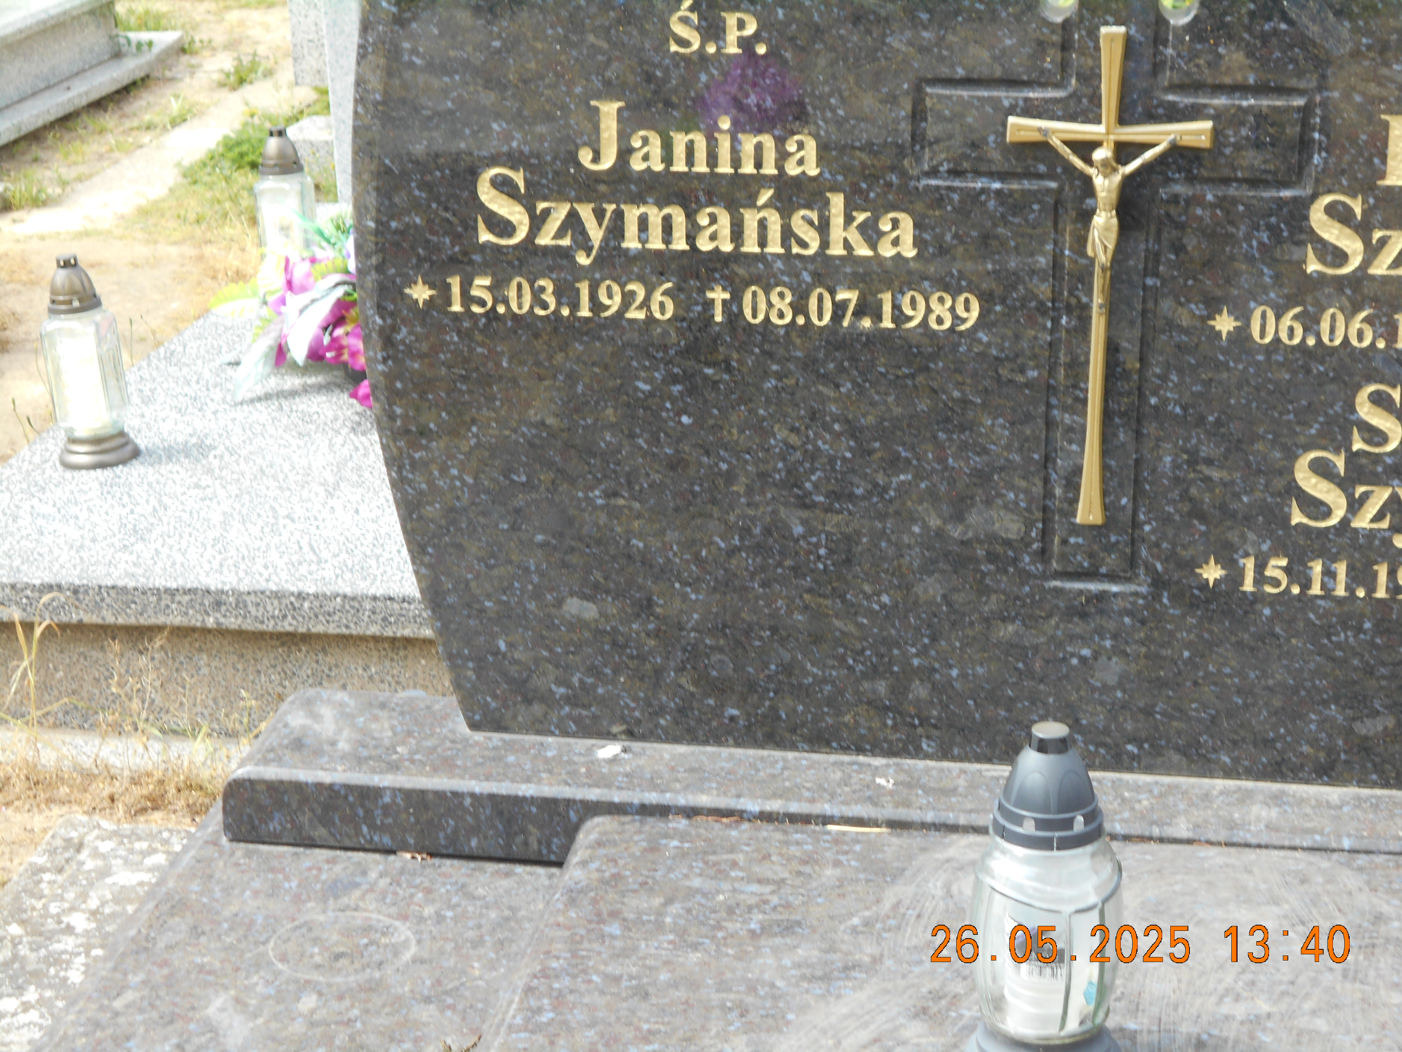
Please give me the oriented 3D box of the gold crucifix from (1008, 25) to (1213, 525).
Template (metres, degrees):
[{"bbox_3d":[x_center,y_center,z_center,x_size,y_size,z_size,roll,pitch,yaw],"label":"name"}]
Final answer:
[{"bbox_3d":[0.312,-0.189,2.395,0.157,0.400,0.035,3,20,9],"label":"gold crucifix"}]

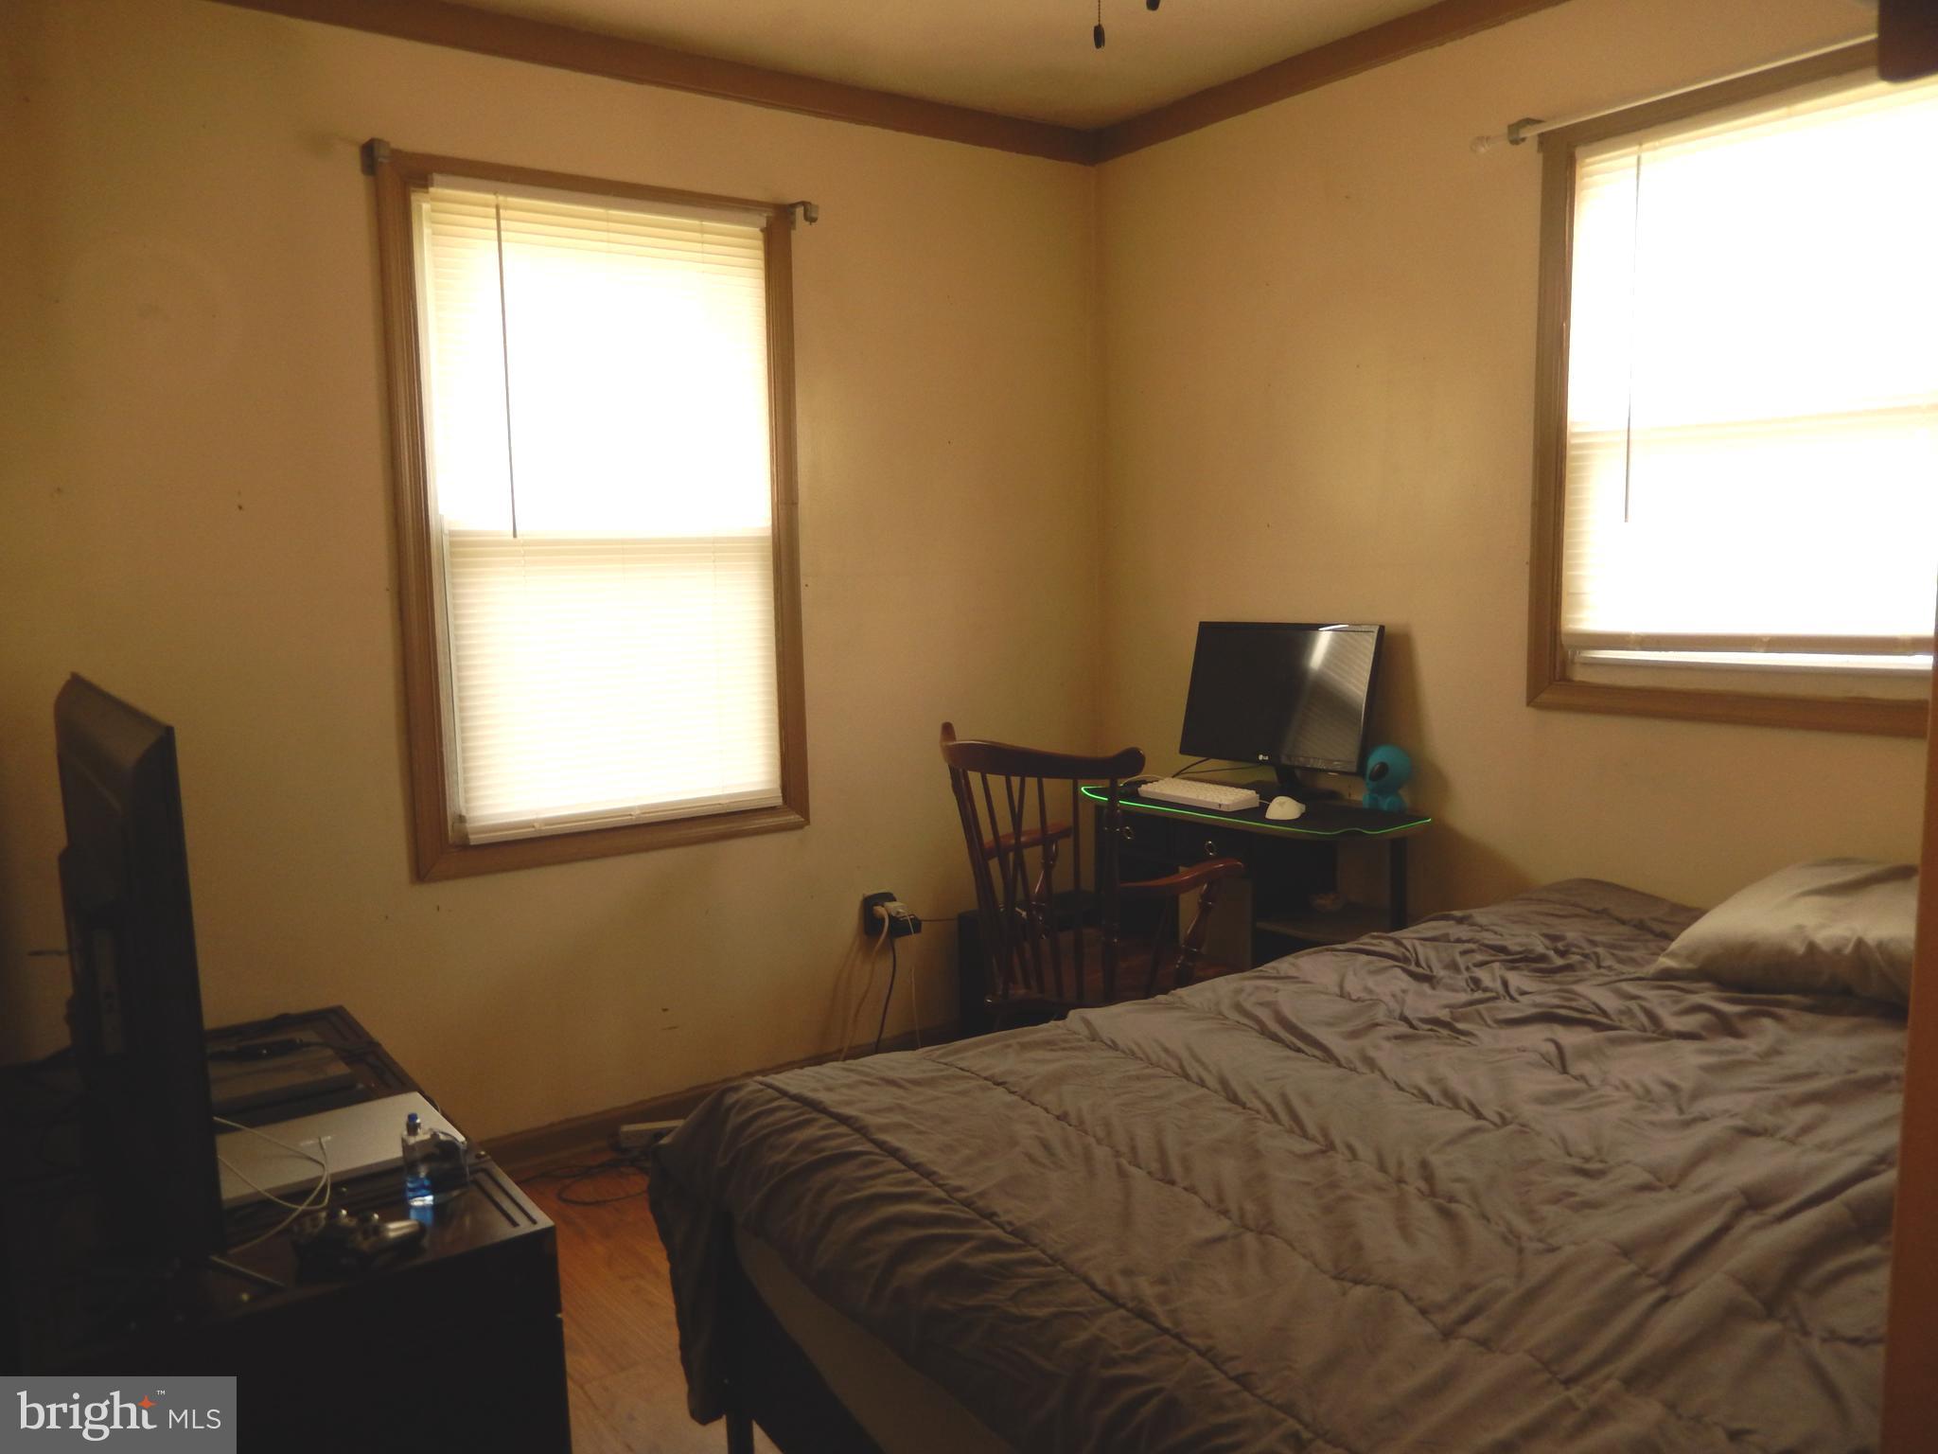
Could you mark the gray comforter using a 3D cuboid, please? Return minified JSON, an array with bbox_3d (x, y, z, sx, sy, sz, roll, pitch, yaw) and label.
[{"bbox_3d":[0.753,0.653,1.802,1.960,0.450,1.460,-6,9,-36],"label":"gray comforter"}]

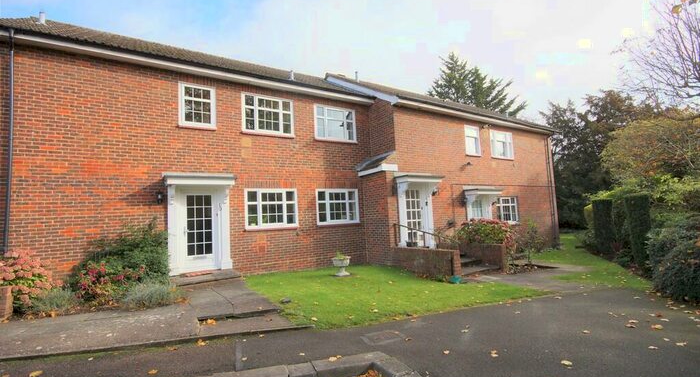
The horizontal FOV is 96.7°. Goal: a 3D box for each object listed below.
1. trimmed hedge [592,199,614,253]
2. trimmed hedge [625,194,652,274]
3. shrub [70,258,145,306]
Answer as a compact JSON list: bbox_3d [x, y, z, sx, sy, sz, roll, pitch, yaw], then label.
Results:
[{"bbox_3d":[9.612,1.441,11.800,0.580,2.000,0.700,-5,-4,28],"label":"trimmed hedge"},{"bbox_3d":[7.661,1.180,8.250,0.450,2.000,0.620,-5,-4,28],"label":"trimmed hedge"},{"bbox_3d":[-4.520,1.715,5.800,1.100,0.830,0.800,0,-5,-33],"label":"shrub"}]

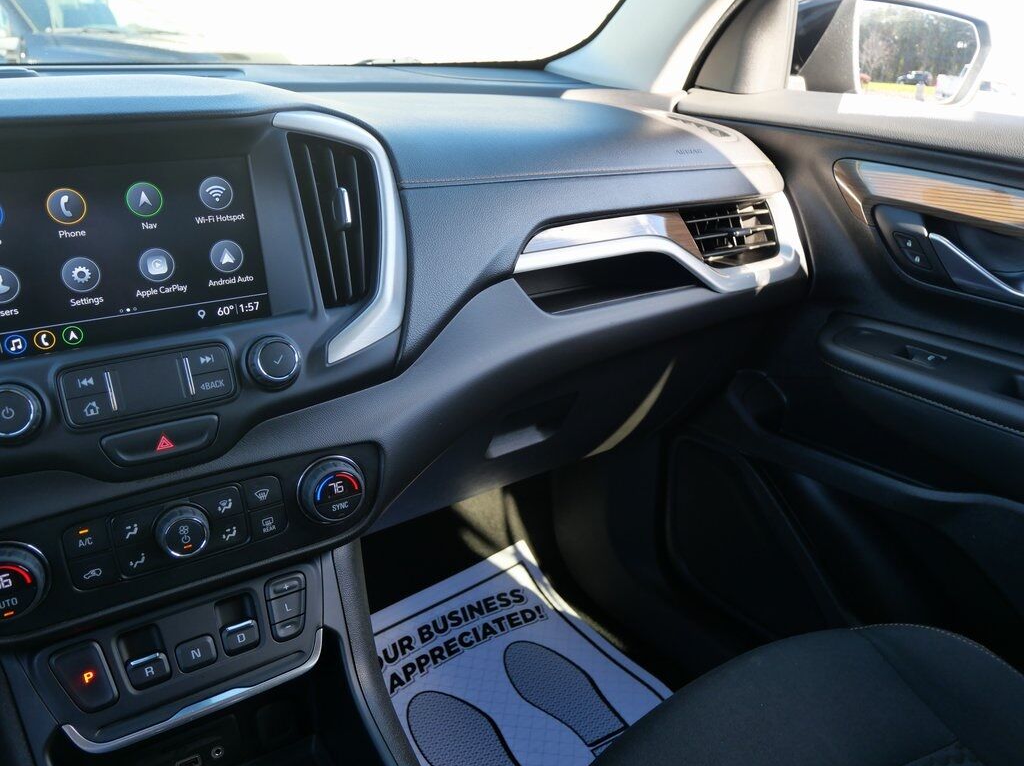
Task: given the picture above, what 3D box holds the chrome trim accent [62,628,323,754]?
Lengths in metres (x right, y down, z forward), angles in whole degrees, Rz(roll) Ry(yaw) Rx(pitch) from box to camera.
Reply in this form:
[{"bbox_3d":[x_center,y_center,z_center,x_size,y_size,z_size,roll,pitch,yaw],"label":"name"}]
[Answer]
[{"bbox_3d":[-0.200,0.202,0.466,0.158,0.026,0.012,-14,1,-28],"label":"chrome trim accent"}]

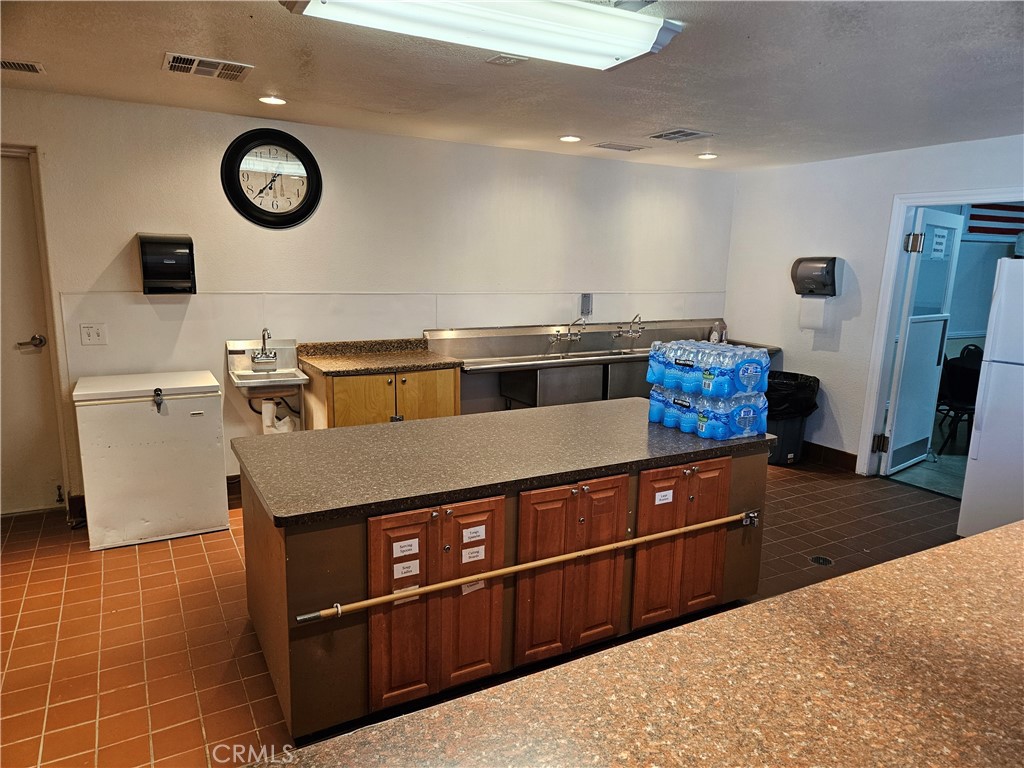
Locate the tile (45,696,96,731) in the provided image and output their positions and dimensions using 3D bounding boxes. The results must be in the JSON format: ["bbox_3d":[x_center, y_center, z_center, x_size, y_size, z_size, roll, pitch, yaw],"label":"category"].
[{"bbox_3d":[-1.562,1.177,2.420,0.152,0.012,0.152,-5,13,-29],"label":"tile"}]

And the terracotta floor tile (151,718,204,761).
[{"bbox_3d":[-1.131,1.213,2.309,0.152,0.012,0.152,-5,13,-29],"label":"terracotta floor tile"}]

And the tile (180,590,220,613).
[{"bbox_3d":[-1.458,1.031,3.190,0.152,0.012,0.152,-5,13,-29],"label":"tile"}]

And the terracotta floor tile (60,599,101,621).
[{"bbox_3d":[-1.993,1.055,3.149,0.152,0.012,0.152,-5,13,-29],"label":"terracotta floor tile"}]

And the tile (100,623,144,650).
[{"bbox_3d":[-1.659,1.081,2.900,0.152,0.012,0.152,-5,13,-29],"label":"tile"}]

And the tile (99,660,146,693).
[{"bbox_3d":[-1.531,1.155,2.678,0.152,0.012,0.152,-5,13,-29],"label":"tile"}]

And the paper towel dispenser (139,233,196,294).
[{"bbox_3d":[-1.961,-0.682,3.872,0.260,0.336,0.236,-5,13,-29],"label":"paper towel dispenser"}]

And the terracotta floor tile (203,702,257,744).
[{"bbox_3d":[-1.009,1.216,2.423,0.152,0.012,0.152,-5,13,-29],"label":"terracotta floor tile"}]

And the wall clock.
[{"bbox_3d":[-1.497,-1.282,4.270,0.606,0.606,0.055,-5,13,-29],"label":"wall clock"}]

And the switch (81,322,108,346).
[{"bbox_3d":[-2.430,-0.287,3.961,0.126,0.125,0.012,-5,13,-29],"label":"switch"}]

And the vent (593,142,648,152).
[{"bbox_3d":[0.796,-1.726,4.987,0.410,0.020,0.230,-5,13,-29],"label":"vent"}]

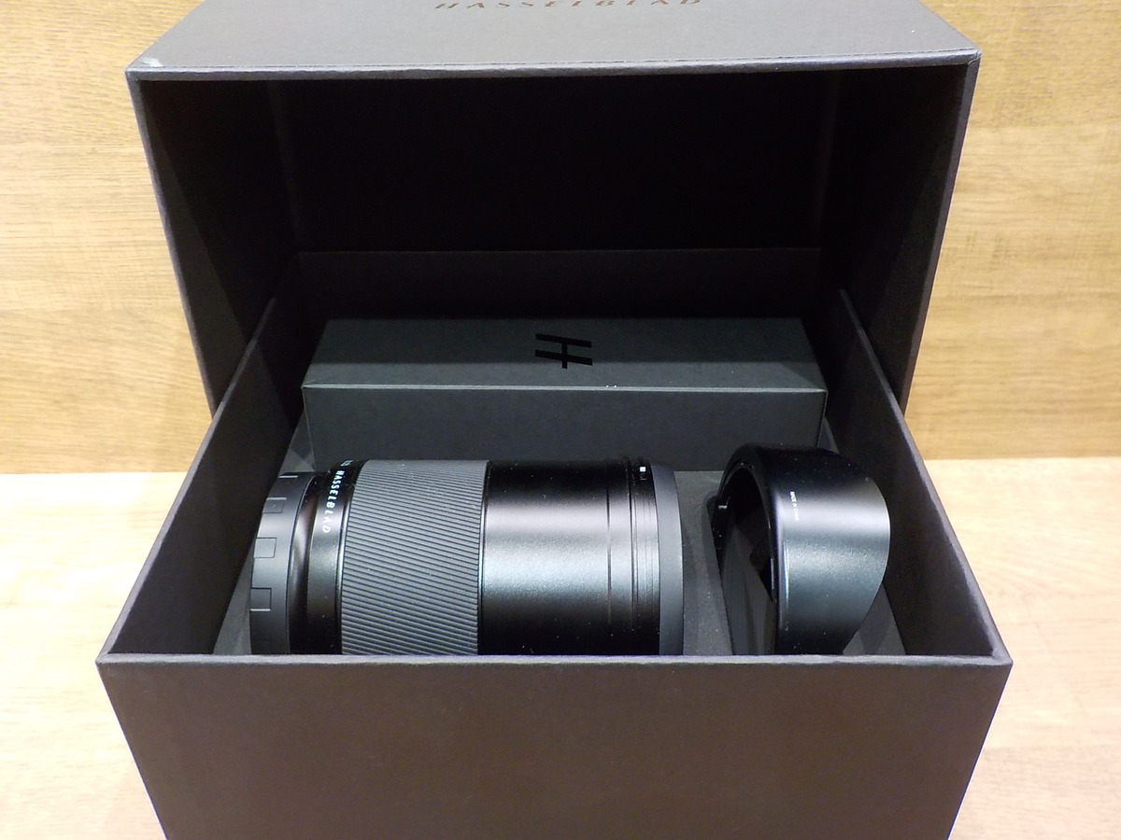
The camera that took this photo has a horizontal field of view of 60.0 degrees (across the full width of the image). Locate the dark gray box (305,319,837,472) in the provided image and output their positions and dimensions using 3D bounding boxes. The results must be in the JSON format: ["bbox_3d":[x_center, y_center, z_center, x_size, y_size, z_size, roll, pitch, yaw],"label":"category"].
[{"bbox_3d":[0.002,-0.011,0.415,0.206,0.042,0.054,0,36,1],"label":"dark gray box"}]

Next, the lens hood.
[{"bbox_3d":[0.074,0.047,0.305,0.034,0.078,0.078,-3,36,-3],"label":"lens hood"}]

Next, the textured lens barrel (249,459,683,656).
[{"bbox_3d":[-0.025,0.051,0.299,0.118,0.078,0.078,0,36,1],"label":"textured lens barrel"}]

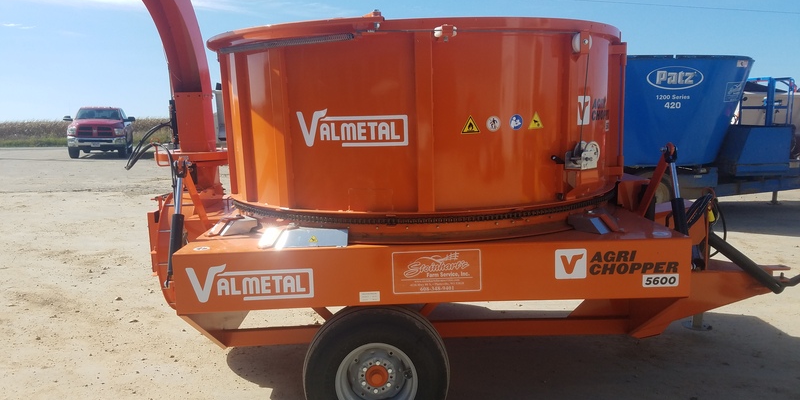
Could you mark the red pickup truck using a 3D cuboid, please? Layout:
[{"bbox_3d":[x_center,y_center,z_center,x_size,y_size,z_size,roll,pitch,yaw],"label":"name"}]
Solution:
[{"bbox_3d":[-12.618,-2.905,25.527,2.350,1.970,6.200,-5,9,-22],"label":"red pickup truck"}]

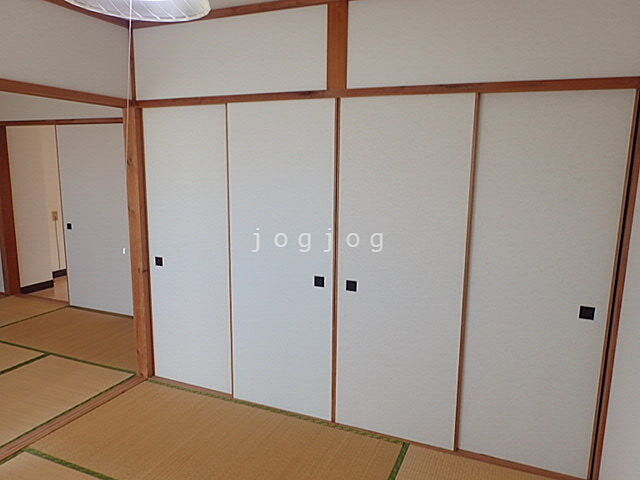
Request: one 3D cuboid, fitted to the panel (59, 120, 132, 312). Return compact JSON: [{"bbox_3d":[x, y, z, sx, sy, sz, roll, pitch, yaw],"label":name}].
[{"bbox_3d":[-2.089,-0.179,4.352,0.870,1.770,0.045,5,10,22],"label":"panel"}]

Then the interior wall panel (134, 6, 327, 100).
[{"bbox_3d":[-0.548,-1.023,2.595,1.260,0.415,0.050,5,10,22],"label":"interior wall panel"}]

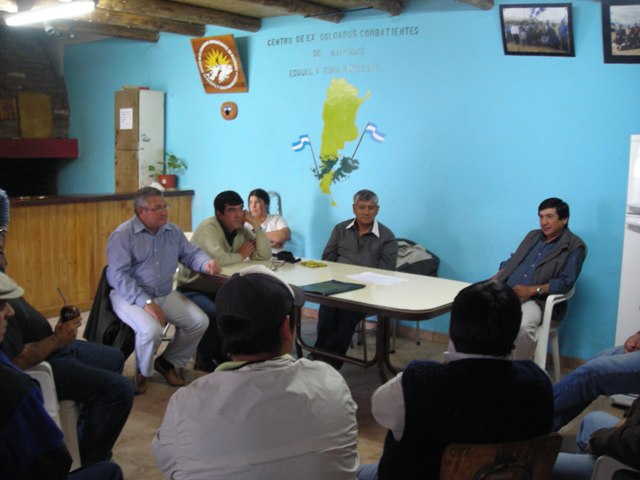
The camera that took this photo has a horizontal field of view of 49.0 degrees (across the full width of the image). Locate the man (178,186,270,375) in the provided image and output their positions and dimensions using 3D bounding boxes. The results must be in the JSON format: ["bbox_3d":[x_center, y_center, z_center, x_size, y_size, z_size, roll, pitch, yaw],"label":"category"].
[{"bbox_3d":[-0.698,0.261,5.030,0.780,1.230,0.580,7,10,40],"label":"man"}]

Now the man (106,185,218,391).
[{"bbox_3d":[-0.999,0.306,4.503,0.600,1.270,0.760,-5,10,-39],"label":"man"}]

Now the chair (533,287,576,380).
[{"bbox_3d":[1.346,0.549,4.704,0.560,0.820,0.560,8,10,43],"label":"chair"}]

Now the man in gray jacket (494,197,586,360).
[{"bbox_3d":[1.379,0.356,4.548,0.580,1.250,0.780,9,11,44],"label":"man in gray jacket"}]

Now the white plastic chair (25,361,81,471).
[{"bbox_3d":[-1.361,0.715,3.065,0.560,0.820,0.560,1,8,-3],"label":"white plastic chair"}]

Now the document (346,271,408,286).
[{"bbox_3d":[0.355,0.238,4.299,0.345,0.006,0.220,8,11,44],"label":"document"}]

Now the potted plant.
[{"bbox_3d":[-1.519,-0.684,7.024,0.380,0.360,0.340,0,8,-11],"label":"potted plant"}]

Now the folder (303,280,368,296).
[{"bbox_3d":[0.058,0.269,4.004,0.255,0.018,0.362,7,10,39],"label":"folder"}]

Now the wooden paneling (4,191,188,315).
[{"bbox_3d":[-2.108,0.095,6.650,0.380,1.040,2.200,6,9,34],"label":"wooden paneling"}]

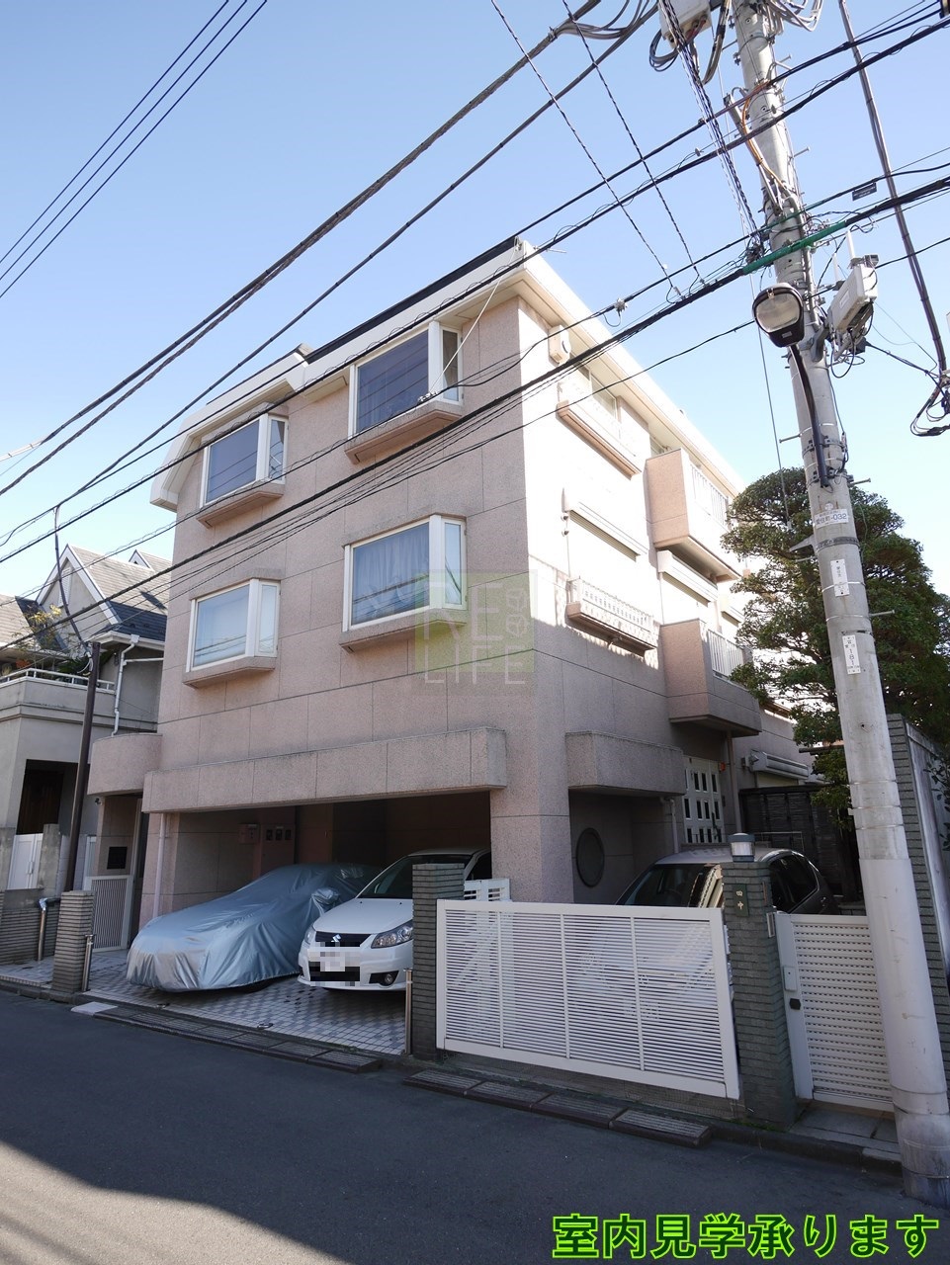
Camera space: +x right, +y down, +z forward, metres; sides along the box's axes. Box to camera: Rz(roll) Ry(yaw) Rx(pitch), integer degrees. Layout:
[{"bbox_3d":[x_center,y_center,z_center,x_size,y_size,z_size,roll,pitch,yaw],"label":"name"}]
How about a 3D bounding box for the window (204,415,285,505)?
[{"bbox_3d":[-3.901,-2.748,12.176,1.930,1.177,0.360,-13,-19,35],"label":"window"}]

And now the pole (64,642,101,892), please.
[{"bbox_3d":[-6.189,2.574,11.428,0.140,4.950,0.140,-13,-19,35],"label":"pole"}]

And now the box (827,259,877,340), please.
[{"bbox_3d":[2.700,-2.388,5.250,0.170,0.320,0.420,0,-16,-4],"label":"box"}]

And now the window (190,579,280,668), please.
[{"bbox_3d":[-3.821,-0.057,11.396,1.930,1.197,0.360,-13,-19,35],"label":"window"}]

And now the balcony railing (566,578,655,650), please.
[{"bbox_3d":[1.859,-0.210,9.709,0.220,0.470,2.200,-13,-19,35],"label":"balcony railing"}]

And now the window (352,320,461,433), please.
[{"bbox_3d":[-1.044,-3.392,10.110,1.930,1.160,0.360,-13,-19,35],"label":"window"}]

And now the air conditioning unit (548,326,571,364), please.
[{"bbox_3d":[1.145,-3.822,9.855,0.210,0.460,0.300,-13,-19,35],"label":"air conditioning unit"}]

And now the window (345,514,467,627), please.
[{"bbox_3d":[-0.964,-0.664,9.201,1.950,1.200,0.330,-13,-20,35],"label":"window"}]

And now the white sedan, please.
[{"bbox_3d":[-0.298,3.663,9.592,1.730,1.545,4.400,-11,-18,31],"label":"white sedan"}]

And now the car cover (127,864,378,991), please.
[{"bbox_3d":[-2.549,4.054,10.479,1.740,1.350,4.500,-12,-19,33],"label":"car cover"}]

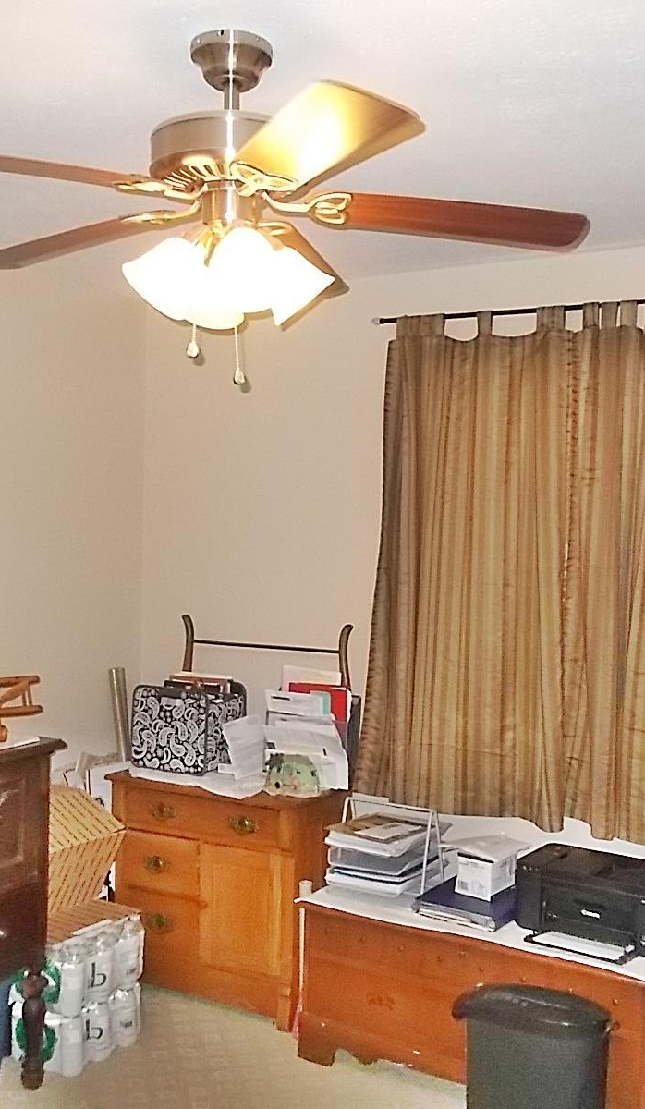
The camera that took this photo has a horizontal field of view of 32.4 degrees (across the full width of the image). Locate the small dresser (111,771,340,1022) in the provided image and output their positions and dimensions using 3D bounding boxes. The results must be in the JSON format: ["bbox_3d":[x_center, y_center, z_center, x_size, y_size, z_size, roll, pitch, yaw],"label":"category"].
[{"bbox_3d":[-0.314,1.140,3.875,0.797,0.721,0.421,2,2,31],"label":"small dresser"}]

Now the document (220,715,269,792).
[{"bbox_3d":[-0.244,0.668,3.680,0.030,0.195,0.220,-15,-8,30],"label":"document"}]

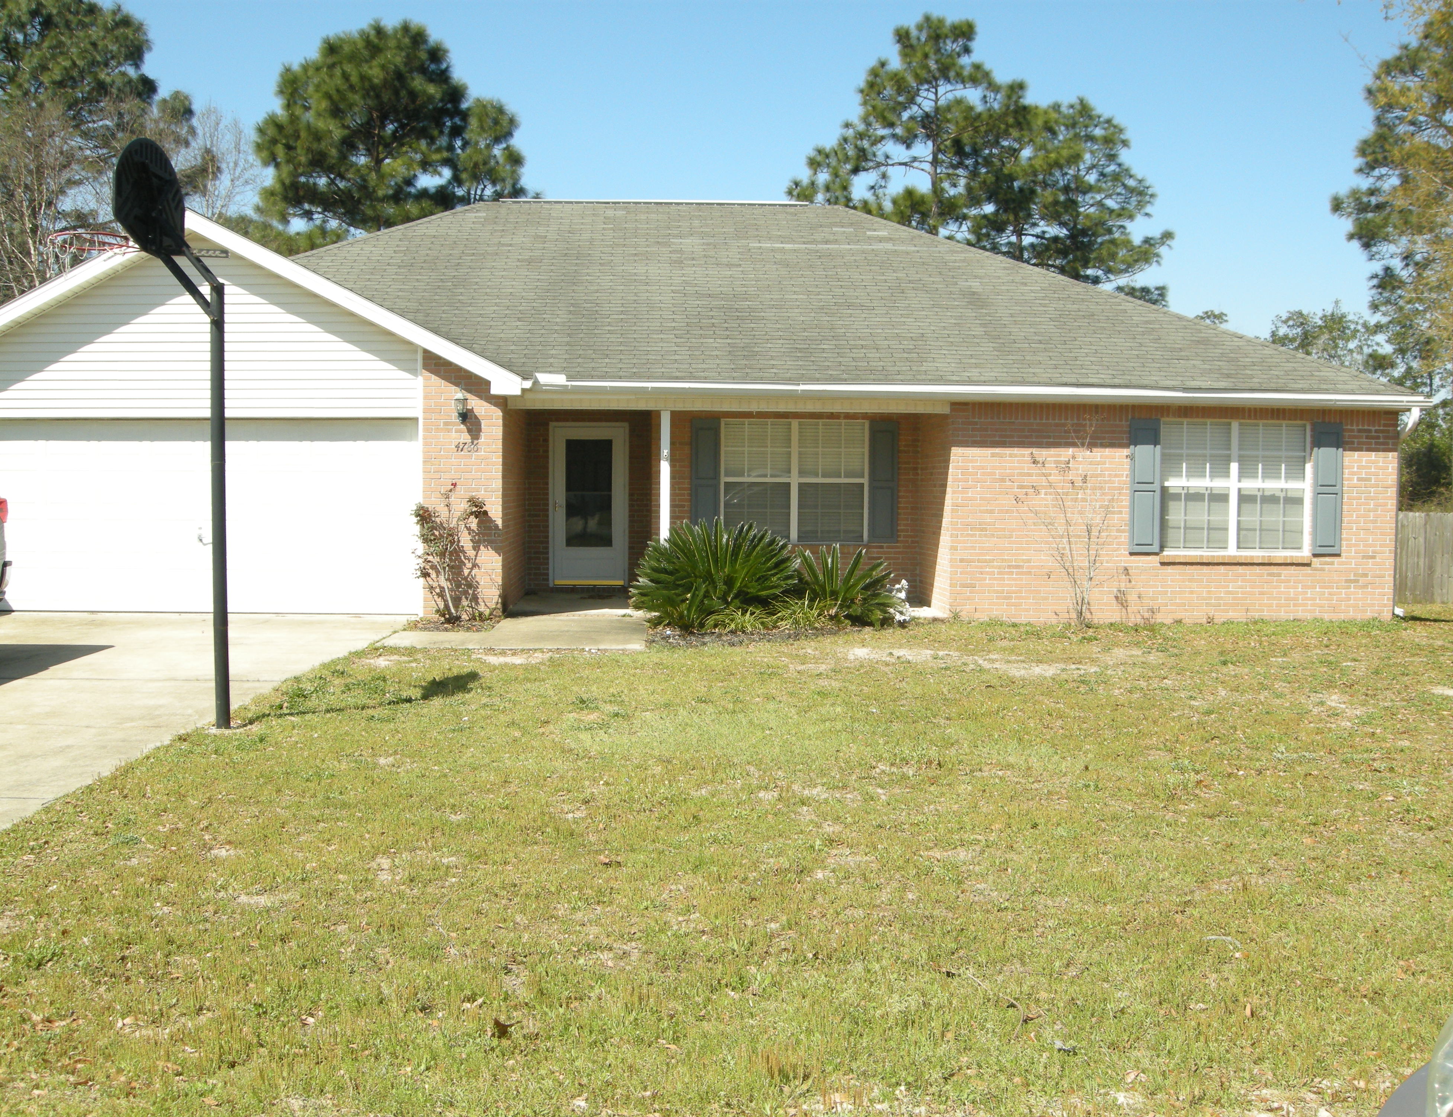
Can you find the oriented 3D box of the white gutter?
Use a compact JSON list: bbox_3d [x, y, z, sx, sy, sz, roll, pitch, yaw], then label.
[{"bbox_3d":[2.838,-1.800,16.580,10.200,0.150,0.140,0,3,-2],"label":"white gutter"}]

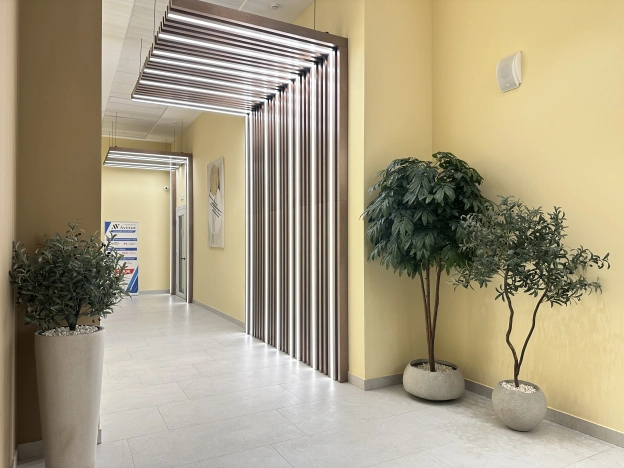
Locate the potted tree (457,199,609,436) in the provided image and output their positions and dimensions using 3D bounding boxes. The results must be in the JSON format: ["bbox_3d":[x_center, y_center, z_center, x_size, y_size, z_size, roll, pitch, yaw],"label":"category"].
[{"bbox_3d":[1.664,0.627,3.438,0.795,1.892,1.208,0,-1,-28],"label":"potted tree"}]

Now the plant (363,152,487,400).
[{"bbox_3d":[1.101,0.301,4.090,1.168,2.134,0.986,0,-1,-28],"label":"plant"}]

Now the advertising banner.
[{"bbox_3d":[-5.030,0.678,11.450,0.820,1.963,0.181,0,-1,-28],"label":"advertising banner"}]

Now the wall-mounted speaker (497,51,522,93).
[{"bbox_3d":[1.800,-1.480,3.953,0.120,0.333,0.181,0,-1,-28],"label":"wall-mounted speaker"}]

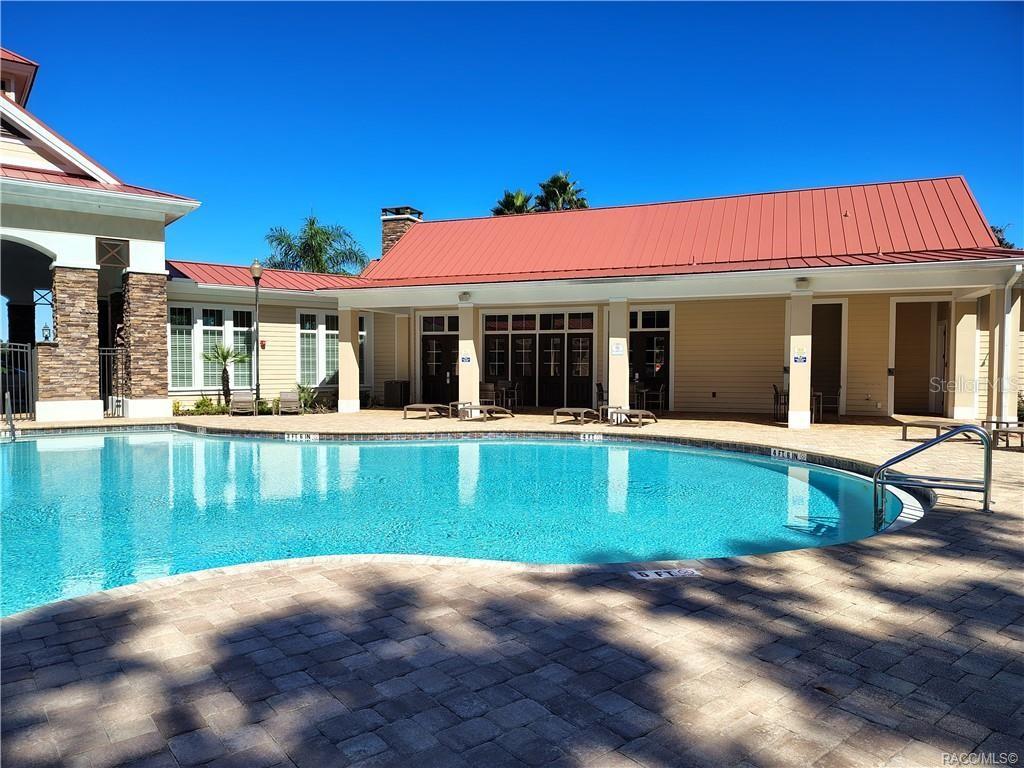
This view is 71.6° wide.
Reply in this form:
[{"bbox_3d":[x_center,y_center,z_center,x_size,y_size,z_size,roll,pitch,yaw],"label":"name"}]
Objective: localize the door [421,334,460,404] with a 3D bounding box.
[{"bbox_3d":[-2.321,-0.485,25.165,1.850,2.440,0.100,1,2,22],"label":"door"}]

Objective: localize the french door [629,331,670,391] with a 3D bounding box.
[{"bbox_3d":[3.958,-0.403,21.999,1.830,2.430,0.100,1,2,22],"label":"french door"}]

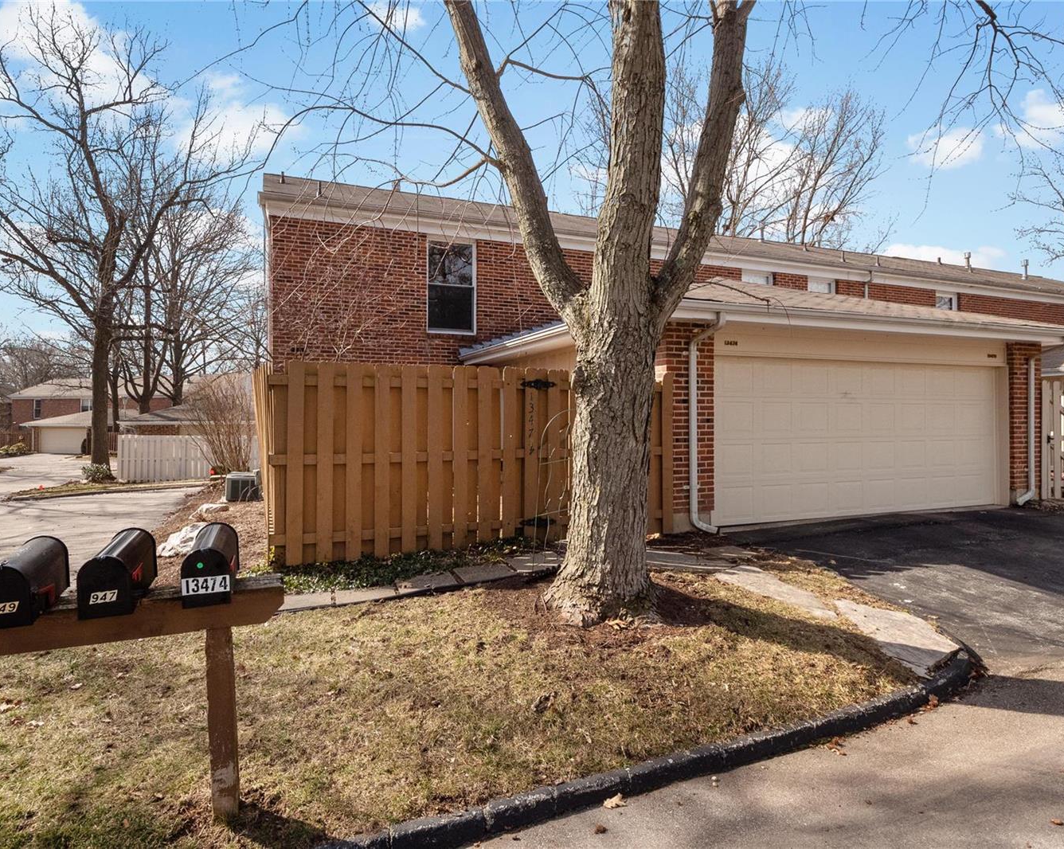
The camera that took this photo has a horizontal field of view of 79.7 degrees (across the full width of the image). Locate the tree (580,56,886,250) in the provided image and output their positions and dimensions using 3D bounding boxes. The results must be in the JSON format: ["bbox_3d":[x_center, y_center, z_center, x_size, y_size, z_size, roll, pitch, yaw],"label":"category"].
[{"bbox_3d":[9.600,-7.600,31.000,13.000,18.800,11.000,0,1,0],"label":"tree"}]

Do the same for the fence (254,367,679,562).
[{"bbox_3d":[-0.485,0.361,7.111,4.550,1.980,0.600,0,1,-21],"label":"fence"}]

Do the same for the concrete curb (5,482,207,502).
[{"bbox_3d":[-12.350,2.000,19.000,0.400,0.180,5.500,1,1,35],"label":"concrete curb"}]

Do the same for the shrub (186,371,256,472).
[{"bbox_3d":[-8.831,0.020,18.500,2.250,2.900,2.000,0,1,-18],"label":"shrub"}]

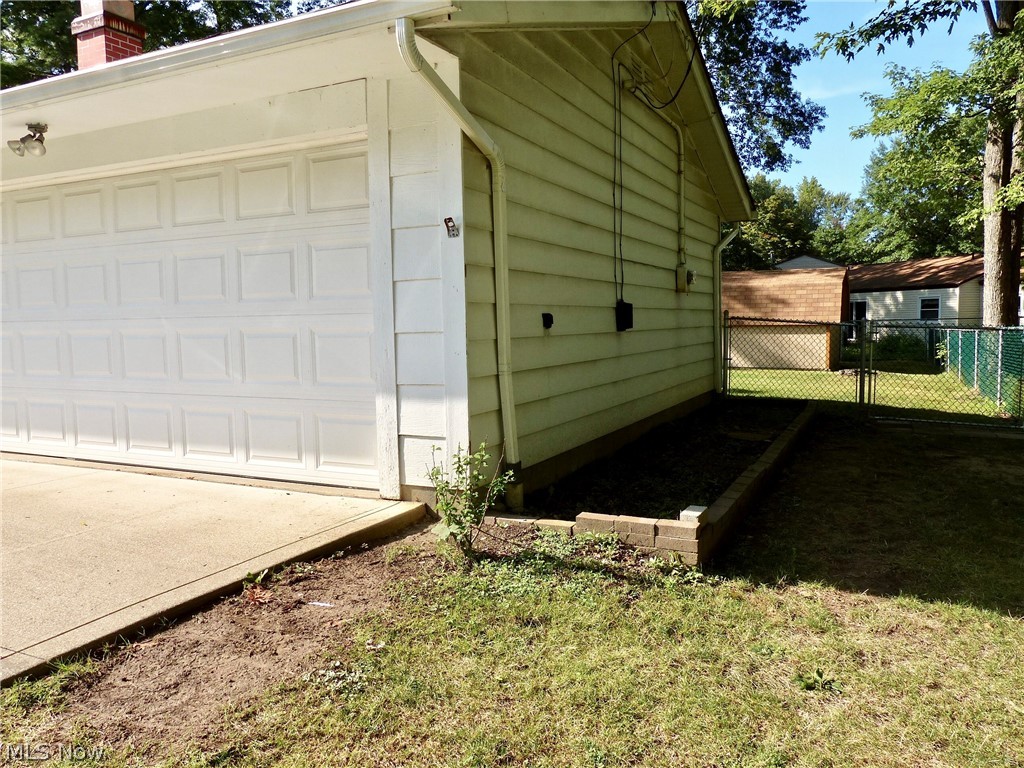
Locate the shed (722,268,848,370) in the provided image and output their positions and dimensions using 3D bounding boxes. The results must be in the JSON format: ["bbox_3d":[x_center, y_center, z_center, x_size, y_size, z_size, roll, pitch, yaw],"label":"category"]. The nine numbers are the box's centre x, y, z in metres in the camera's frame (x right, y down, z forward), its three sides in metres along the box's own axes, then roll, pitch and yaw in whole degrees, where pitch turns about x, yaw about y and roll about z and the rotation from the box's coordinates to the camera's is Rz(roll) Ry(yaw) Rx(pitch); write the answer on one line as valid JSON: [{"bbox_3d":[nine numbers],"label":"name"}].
[{"bbox_3d":[8.020,-1.974,22.516,3.800,2.876,3.050,2,5,27],"label":"shed"}]

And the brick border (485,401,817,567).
[{"bbox_3d":[1.706,0.544,6.321,1.270,0.220,5.920,2,5,27],"label":"brick border"}]

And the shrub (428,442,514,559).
[{"bbox_3d":[-0.204,0.586,3.720,0.400,0.570,0.370,-1,5,0],"label":"shrub"}]

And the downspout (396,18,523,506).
[{"bbox_3d":[-0.234,-0.455,3.837,0.140,2.460,1.070,2,5,27],"label":"downspout"}]

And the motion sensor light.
[{"bbox_3d":[-3.246,-1.641,4.963,0.240,0.190,0.190,2,5,27],"label":"motion sensor light"}]

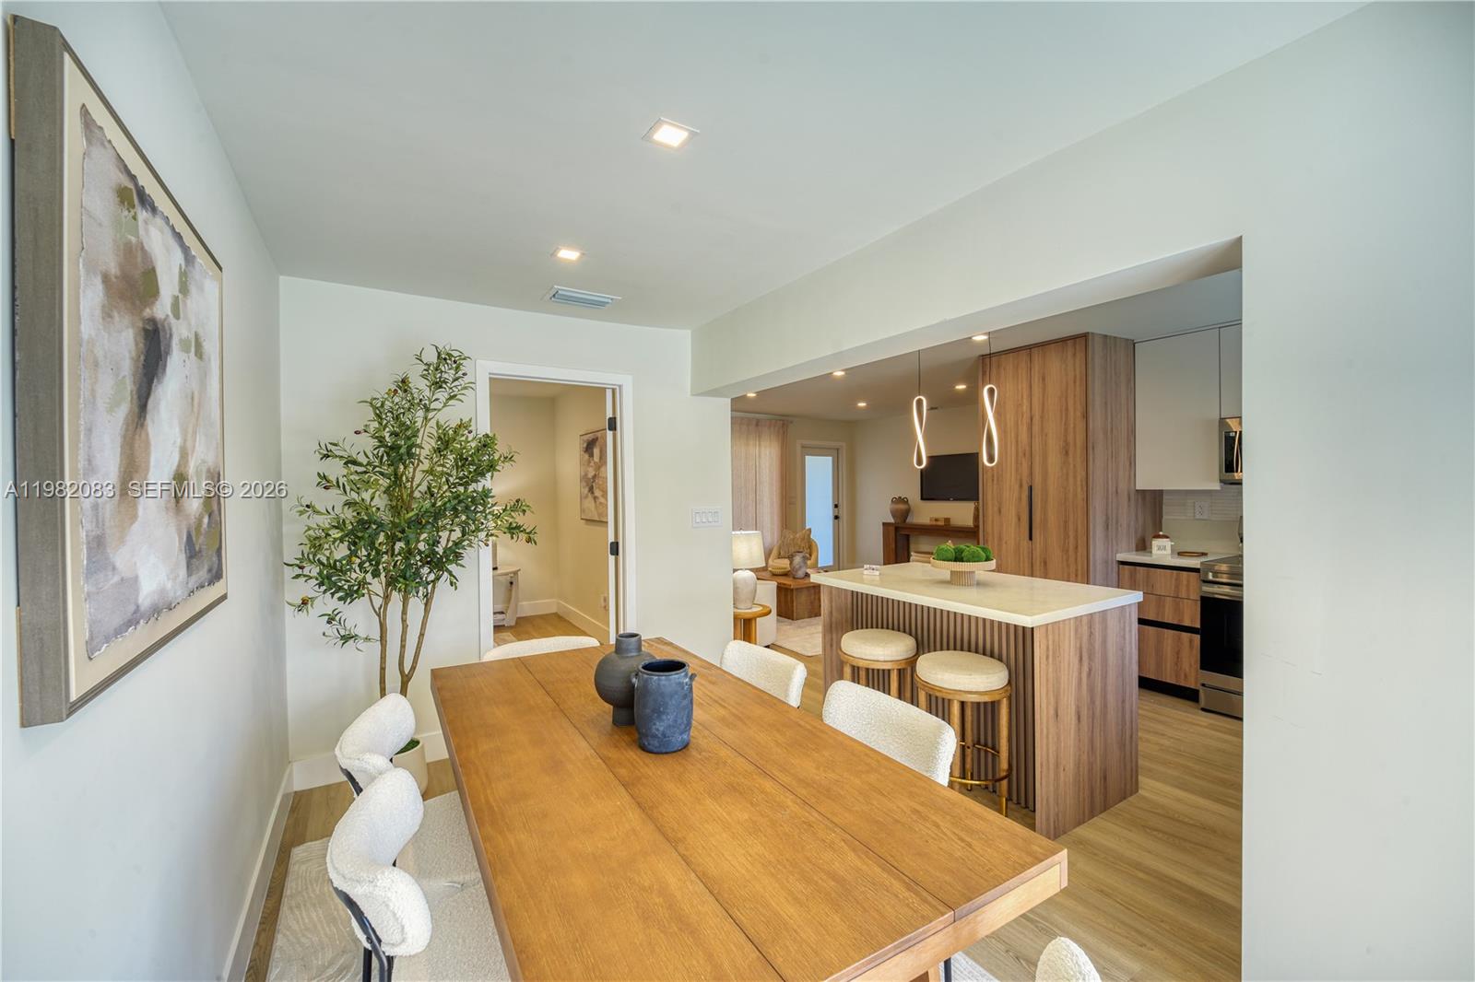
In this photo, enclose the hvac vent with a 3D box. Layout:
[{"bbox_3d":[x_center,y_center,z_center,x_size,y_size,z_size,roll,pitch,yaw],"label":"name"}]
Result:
[{"bbox_3d":[-0.850,-1.044,3.151,0.385,0.030,0.265,-1,1,-33],"label":"hvac vent"}]

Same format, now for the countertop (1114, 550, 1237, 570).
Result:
[{"bbox_3d":[3.038,0.459,3.951,0.680,0.042,0.480,-1,1,-33],"label":"countertop"}]

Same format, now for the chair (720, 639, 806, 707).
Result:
[{"bbox_3d":[-0.069,1.035,2.120,0.550,0.790,0.480,-1,1,-32],"label":"chair"}]

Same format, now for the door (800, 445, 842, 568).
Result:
[{"bbox_3d":[1.298,0.353,8.712,0.770,2.030,0.050,-1,1,-33],"label":"door"}]

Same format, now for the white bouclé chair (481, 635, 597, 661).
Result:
[{"bbox_3d":[-0.710,1.019,2.273,0.500,0.790,0.550,-1,1,-33],"label":"white bouclé chair"}]

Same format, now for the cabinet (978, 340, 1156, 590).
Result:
[{"bbox_3d":[2.569,0.163,4.475,0.970,2.440,0.840,-1,1,-32],"label":"cabinet"}]

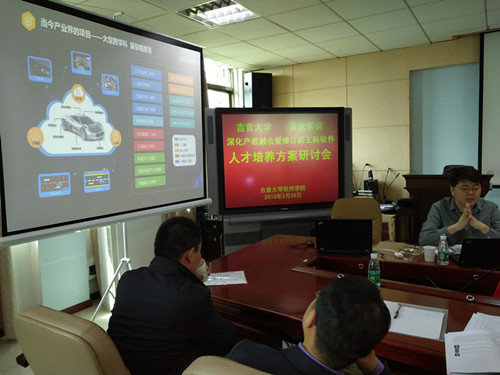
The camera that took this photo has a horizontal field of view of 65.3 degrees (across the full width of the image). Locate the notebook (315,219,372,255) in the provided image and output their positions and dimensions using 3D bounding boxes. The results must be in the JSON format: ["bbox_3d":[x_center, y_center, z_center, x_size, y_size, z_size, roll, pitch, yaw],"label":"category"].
[{"bbox_3d":[0.596,0.278,2.388,0.335,0.220,0.300,0,6,22],"label":"notebook"}]

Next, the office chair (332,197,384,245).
[{"bbox_3d":[0.775,0.597,3.014,0.560,0.980,0.600,1,6,27],"label":"office chair"}]

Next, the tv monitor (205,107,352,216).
[{"bbox_3d":[0.361,-0.327,4.707,1.786,1.240,0.220,-3,5,-12],"label":"tv monitor"}]

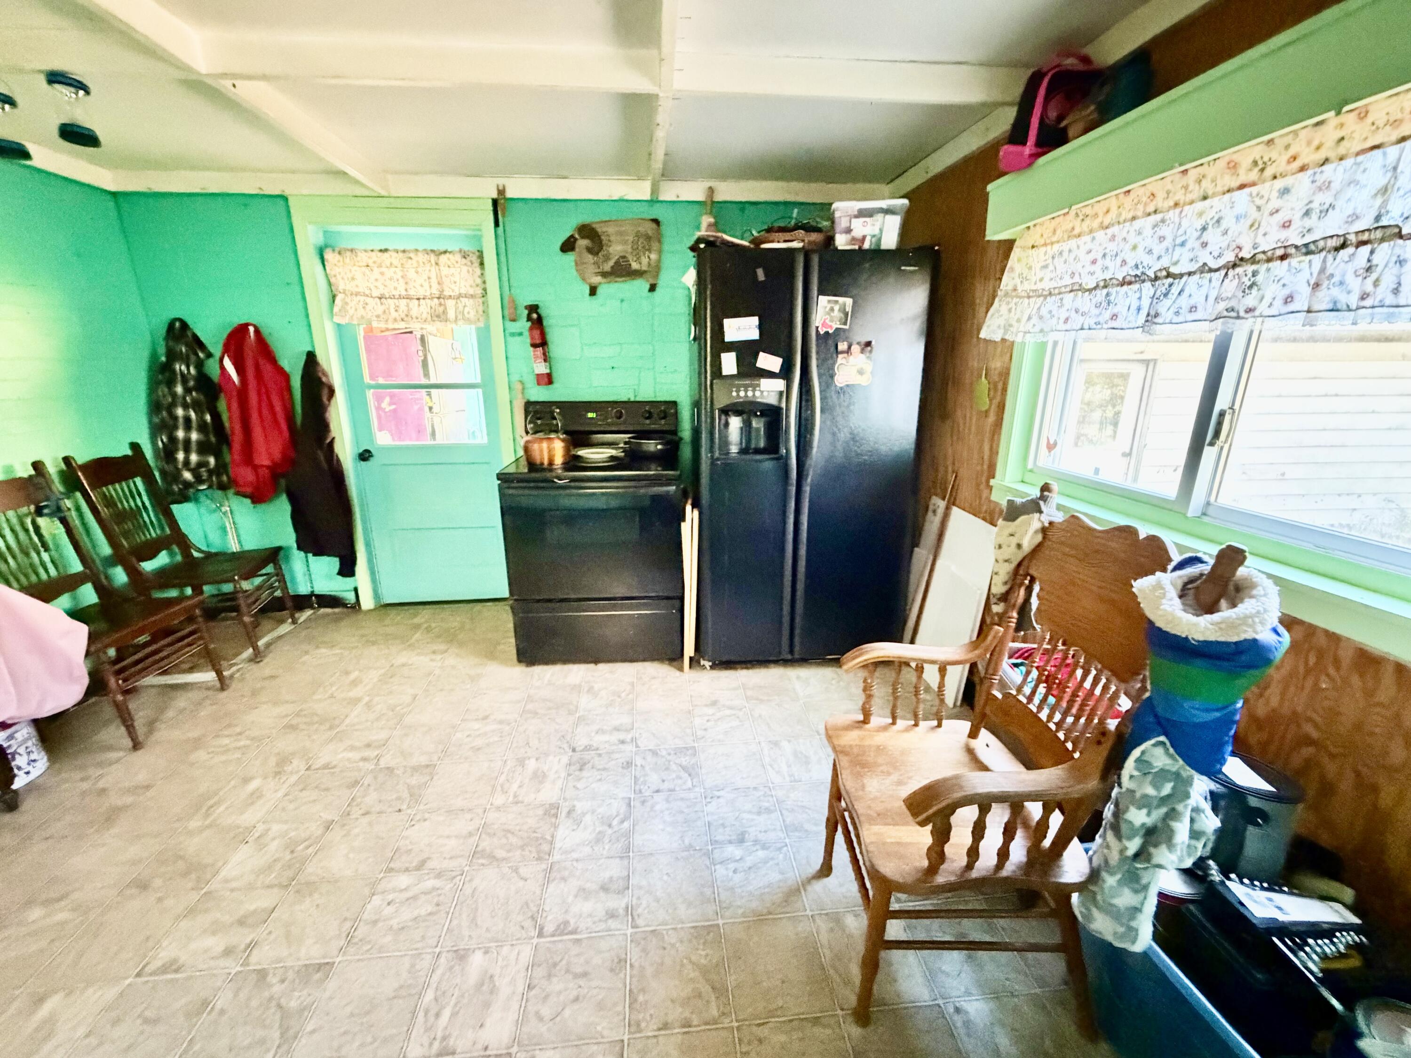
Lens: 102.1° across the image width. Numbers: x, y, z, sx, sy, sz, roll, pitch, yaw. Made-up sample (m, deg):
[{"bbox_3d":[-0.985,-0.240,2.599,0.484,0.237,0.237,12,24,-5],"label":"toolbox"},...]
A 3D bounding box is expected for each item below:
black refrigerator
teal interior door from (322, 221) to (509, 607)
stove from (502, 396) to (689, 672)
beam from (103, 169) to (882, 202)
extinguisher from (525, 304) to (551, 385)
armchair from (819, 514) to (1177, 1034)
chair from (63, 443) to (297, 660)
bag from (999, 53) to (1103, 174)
[{"bbox_3d":[0.423,-0.326,2.766,0.920,1.770,0.760,-1,16,-2],"label":"black refrigerator"},{"bbox_3d":[-1.488,-0.517,3.090,0.770,1.970,0.055,-1,16,-3],"label":"teal interior door"},{"bbox_3d":[-0.509,-0.023,2.811,0.766,1.170,0.680,-1,16,-3],"label":"stove"},{"bbox_3d":[-0.918,-1.619,2.718,3.580,0.095,0.050,-1,16,-4],"label":"beam"},{"bbox_3d":[-0.843,-0.925,2.871,0.110,0.390,0.110,-1,16,-4],"label":"extinguisher"},{"bbox_3d":[0.583,0.490,1.258,0.590,1.050,0.570,0,16,0],"label":"armchair"},{"bbox_3d":[-2.400,0.101,2.718,0.510,1.000,0.450,-5,17,-16],"label":"chair"},{"bbox_3d":[0.989,-1.178,1.645,0.160,0.240,0.250,-2,16,-6],"label":"bag"}]

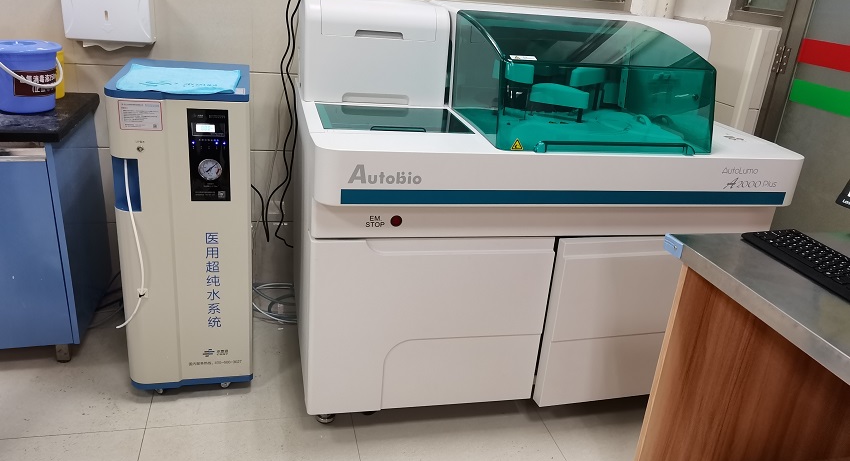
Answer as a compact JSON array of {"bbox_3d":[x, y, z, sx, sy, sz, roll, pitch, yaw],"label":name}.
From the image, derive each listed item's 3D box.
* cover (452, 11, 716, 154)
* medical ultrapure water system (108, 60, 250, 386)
[{"bbox_3d":[0.468,-0.461,2.019,0.660,0.315,0.550,-1,23,-15],"label":"cover"},{"bbox_3d":[-0.745,-0.012,2.126,0.357,0.960,0.490,-1,23,-15],"label":"medical ultrapure water system"}]

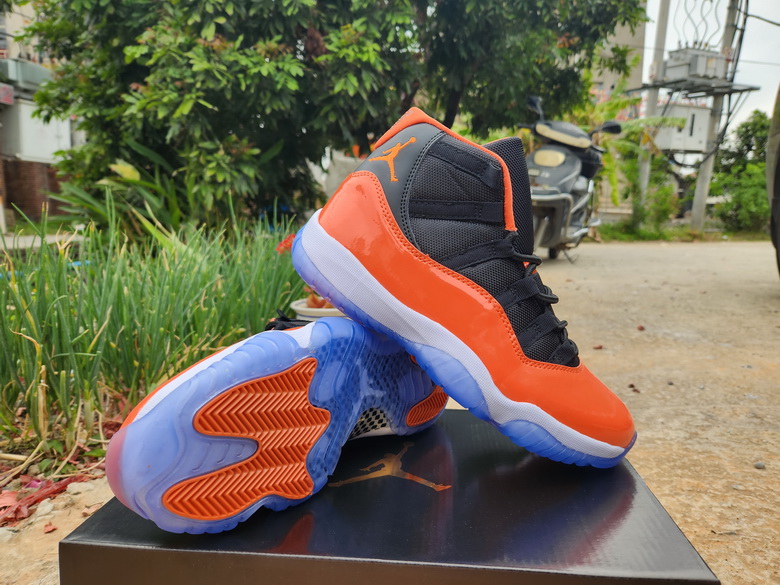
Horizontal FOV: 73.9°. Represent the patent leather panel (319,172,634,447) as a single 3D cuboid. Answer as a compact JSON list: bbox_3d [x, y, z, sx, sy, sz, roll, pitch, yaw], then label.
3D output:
[{"bbox_3d":[0.070,0.009,0.407,0.293,0.081,0.104,33,11,3],"label":"patent leather panel"}]

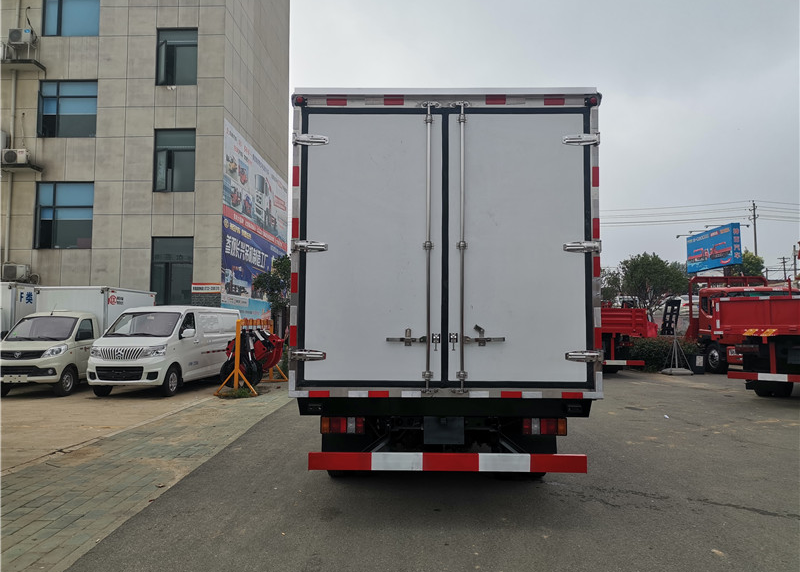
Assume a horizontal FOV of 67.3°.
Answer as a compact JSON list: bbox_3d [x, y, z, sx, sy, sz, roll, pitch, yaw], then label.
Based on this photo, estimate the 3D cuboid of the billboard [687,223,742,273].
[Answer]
[{"bbox_3d":[22.375,-2.559,43.053,0.560,2.770,6.100,0,-4,-1],"label":"billboard"}]

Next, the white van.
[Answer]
[{"bbox_3d":[-5.398,1.459,14.737,1.740,1.990,4.950,0,-4,4],"label":"white van"}]

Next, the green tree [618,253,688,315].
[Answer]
[{"bbox_3d":[10.544,0.741,24.952,2.700,4.200,2.700,0,-4,0],"label":"green tree"}]

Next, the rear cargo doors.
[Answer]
[{"bbox_3d":[0.334,-0.304,4.504,2.160,2.130,0.120,0,-4,1],"label":"rear cargo doors"}]

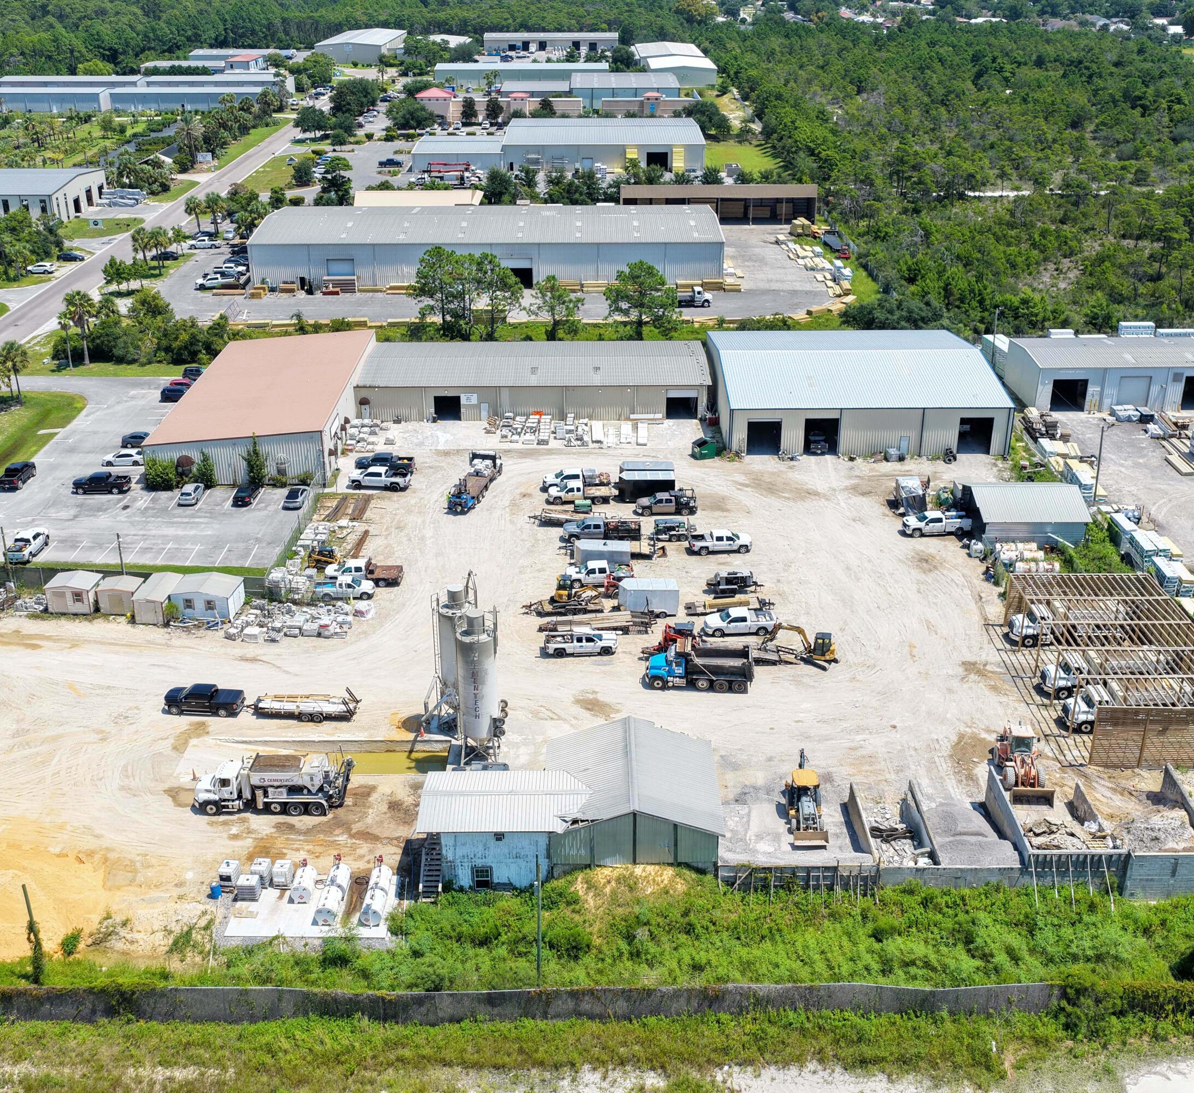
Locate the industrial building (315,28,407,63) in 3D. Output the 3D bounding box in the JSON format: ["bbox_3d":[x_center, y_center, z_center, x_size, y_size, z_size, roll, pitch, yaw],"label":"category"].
[{"bbox_3d":[-97.530,-210.695,535.719,26.400,7.700,70.000,0,26,0],"label":"industrial building"}]

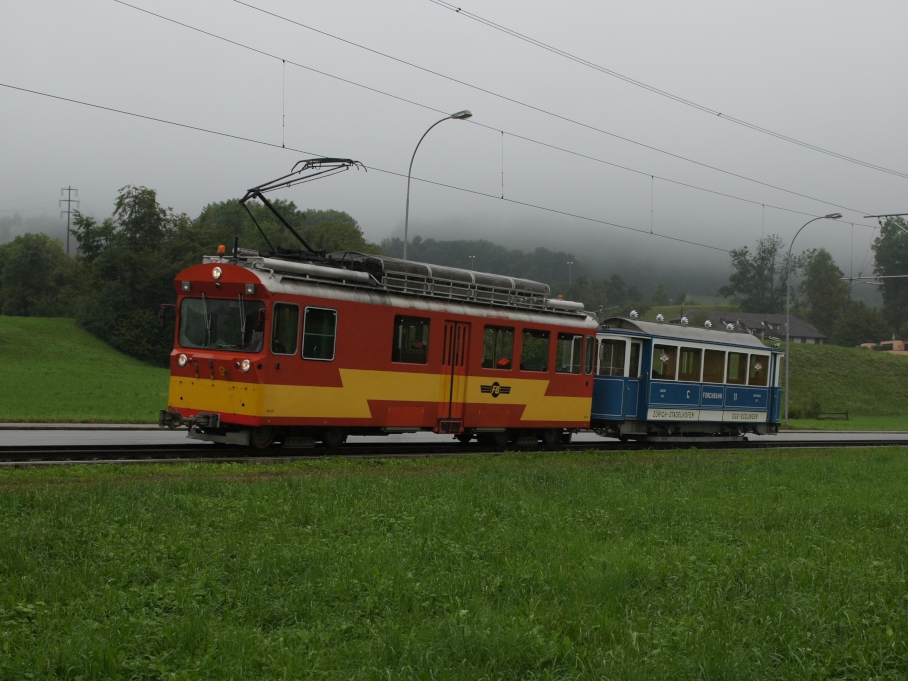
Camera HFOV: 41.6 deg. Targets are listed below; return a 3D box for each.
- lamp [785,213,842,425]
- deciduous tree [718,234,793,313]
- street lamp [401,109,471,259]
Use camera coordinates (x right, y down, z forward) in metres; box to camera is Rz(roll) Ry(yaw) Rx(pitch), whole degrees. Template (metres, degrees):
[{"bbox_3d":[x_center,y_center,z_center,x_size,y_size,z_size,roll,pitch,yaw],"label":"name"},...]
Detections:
[{"bbox_3d":[17.094,-0.880,56.727,2.650,10.000,0.250,0,-4,42],"label":"lamp"},{"bbox_3d":[45.598,-10.061,180.288,10.800,12.000,10.400,2,-3,0],"label":"deciduous tree"},{"bbox_3d":[-0.591,-2.240,38.603,2.720,10.000,0.330,0,-4,42],"label":"street lamp"}]

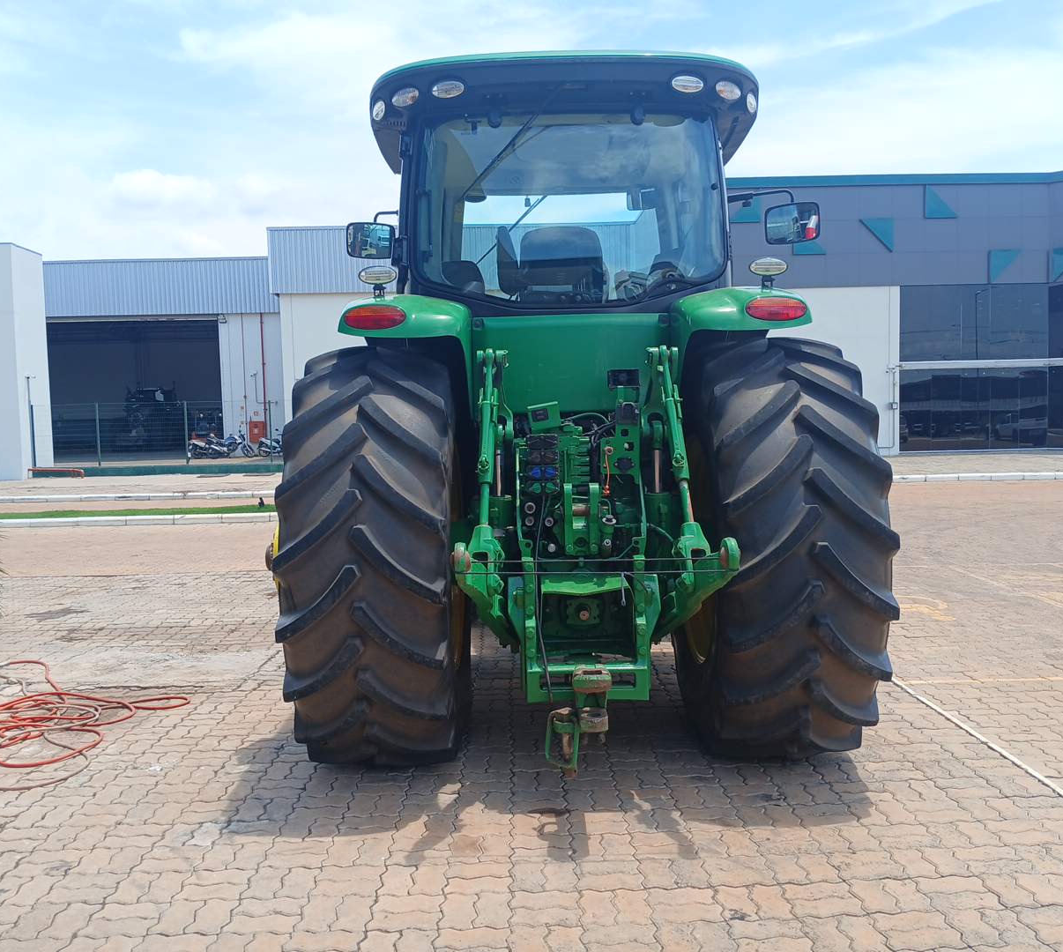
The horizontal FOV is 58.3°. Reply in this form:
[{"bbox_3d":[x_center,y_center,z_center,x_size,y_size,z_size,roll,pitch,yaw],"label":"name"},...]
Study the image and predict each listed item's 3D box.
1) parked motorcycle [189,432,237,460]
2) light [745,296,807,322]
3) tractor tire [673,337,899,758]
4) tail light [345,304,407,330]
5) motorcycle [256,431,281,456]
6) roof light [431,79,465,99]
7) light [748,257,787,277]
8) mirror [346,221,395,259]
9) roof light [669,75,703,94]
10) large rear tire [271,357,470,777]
[{"bbox_3d":[-13.042,-1.237,39.000,2.000,1.100,0.750,-3,4,-22],"label":"parked motorcycle"},{"bbox_3d":[1.118,-0.762,4.350,0.280,0.118,0.090,-2,3,-6],"label":"light"},{"bbox_3d":[1.119,0.326,4.791,0.690,1.990,2.030,-1,3,0],"label":"tractor tire"},{"bbox_3d":[-0.713,-0.722,4.340,0.280,0.118,0.090,-1,3,6],"label":"tail light"},{"bbox_3d":[-10.333,-1.335,39.500,1.900,1.100,0.700,-3,4,-28],"label":"motorcycle"},{"bbox_3d":[-0.397,-1.834,4.520,0.162,0.092,0.080,-1,3,8],"label":"roof light"},{"bbox_3d":[1.097,-0.970,4.420,0.180,0.095,0.110,-1,3,0],"label":"light"},{"bbox_3d":[-0.930,-1.359,5.500,0.290,0.210,0.080,-2,4,-20],"label":"mirror"},{"bbox_3d":[0.737,-1.861,4.530,0.162,0.092,0.080,-2,3,-8],"label":"roof light"},{"bbox_3d":[-0.689,0.365,4.783,0.690,1.990,2.030,-1,3,0],"label":"large rear tire"}]

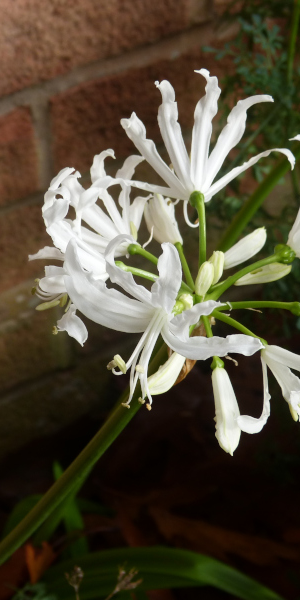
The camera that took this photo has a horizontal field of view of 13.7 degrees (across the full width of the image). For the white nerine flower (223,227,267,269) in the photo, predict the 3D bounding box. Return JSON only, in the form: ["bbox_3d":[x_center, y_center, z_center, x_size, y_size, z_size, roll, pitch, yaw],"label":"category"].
[{"bbox_3d":[0.045,-0.024,0.587,0.010,0.025,0.010,47,16,0],"label":"white nerine flower"}]

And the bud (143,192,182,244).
[{"bbox_3d":[0.008,-0.038,0.595,0.016,0.026,0.015,-29,0,0],"label":"bud"}]

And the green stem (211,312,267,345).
[{"bbox_3d":[0.042,0.013,0.584,0.028,0.004,0.004,32,90,14],"label":"green stem"}]

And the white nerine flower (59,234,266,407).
[{"bbox_3d":[0.006,0.008,0.545,0.084,0.062,0.050,3,41,8],"label":"white nerine flower"}]

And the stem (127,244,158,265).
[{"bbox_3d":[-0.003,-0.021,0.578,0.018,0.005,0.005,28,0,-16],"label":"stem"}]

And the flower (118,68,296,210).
[{"bbox_3d":[0.028,-0.078,0.600,0.080,0.055,0.043,-4,40,0],"label":"flower"}]

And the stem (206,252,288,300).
[{"bbox_3d":[0.045,-0.011,0.584,0.041,0.009,0.007,-30,0,11],"label":"stem"}]

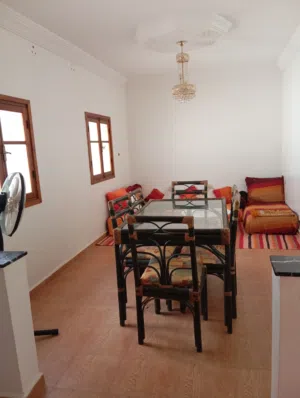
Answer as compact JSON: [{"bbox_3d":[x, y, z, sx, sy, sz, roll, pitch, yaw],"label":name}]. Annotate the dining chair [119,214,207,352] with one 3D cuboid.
[{"bbox_3d":[0.162,0.532,2.312,0.448,0.938,0.490,0,10,17],"label":"dining chair"}]

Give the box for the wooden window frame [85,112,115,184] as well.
[{"bbox_3d":[-0.761,-0.774,4.961,0.084,1.002,0.938,0,10,15],"label":"wooden window frame"}]

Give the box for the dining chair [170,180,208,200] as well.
[{"bbox_3d":[0.449,0.287,3.618,0.448,0.938,0.490,-1,10,12],"label":"dining chair"}]

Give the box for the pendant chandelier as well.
[{"bbox_3d":[0.444,-1.609,4.083,0.311,0.742,0.311,0,10,15],"label":"pendant chandelier"}]

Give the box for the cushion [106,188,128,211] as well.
[{"bbox_3d":[-0.519,0.025,5.285,0.154,0.357,0.490,-15,2,33],"label":"cushion"}]

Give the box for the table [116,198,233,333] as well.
[{"bbox_3d":[0.291,0.496,2.941,0.826,0.777,1.204,-1,10,13],"label":"table"}]

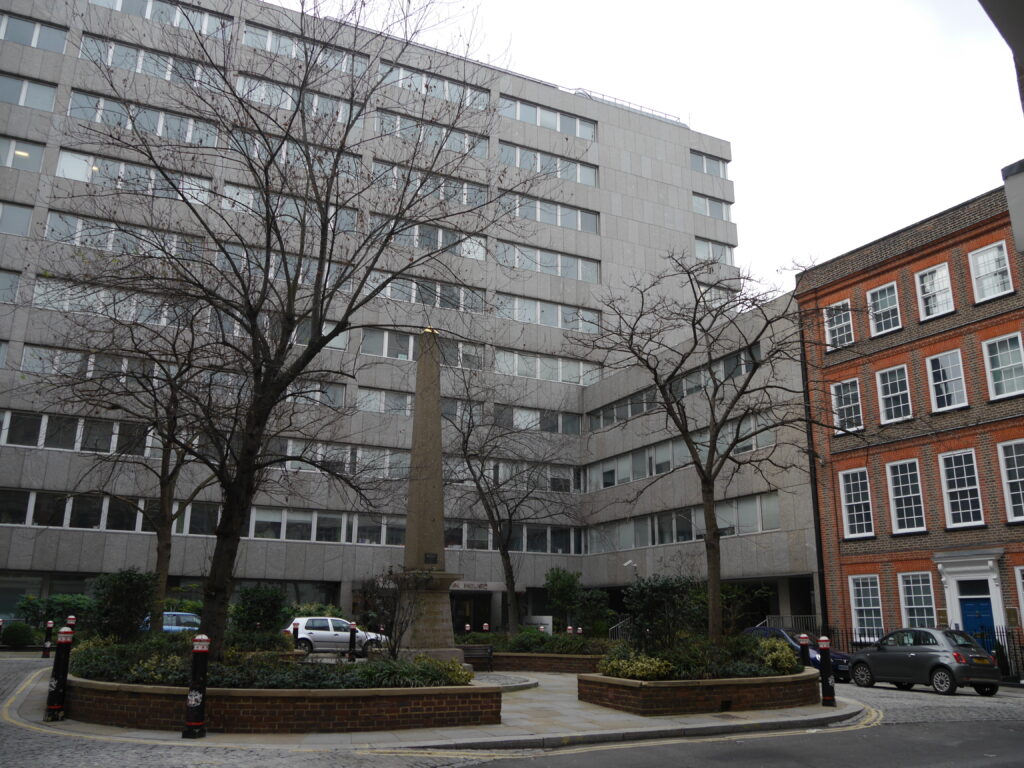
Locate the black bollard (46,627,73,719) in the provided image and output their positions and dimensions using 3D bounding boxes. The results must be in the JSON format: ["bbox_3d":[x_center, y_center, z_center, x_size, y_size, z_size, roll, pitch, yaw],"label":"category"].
[{"bbox_3d":[-6.494,4.165,11.920,0.270,1.230,0.270,9,-18,-26],"label":"black bollard"}]

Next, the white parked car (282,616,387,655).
[{"bbox_3d":[-6.645,9.557,31.570,4.150,1.440,1.735,6,-17,-19],"label":"white parked car"}]

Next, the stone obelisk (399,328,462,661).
[{"bbox_3d":[-2.102,2.655,20.246,1.320,8.450,1.320,8,-17,-23],"label":"stone obelisk"}]

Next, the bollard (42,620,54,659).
[{"bbox_3d":[-15.990,8.801,28.568,0.270,1.220,0.270,9,-18,-27],"label":"bollard"}]

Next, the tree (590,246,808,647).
[{"bbox_3d":[3.834,1.483,17.213,4.700,8.800,4.600,1,-16,0],"label":"tree"}]

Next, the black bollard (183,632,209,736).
[{"bbox_3d":[-3.951,3.794,10.438,0.270,1.220,0.270,6,-17,-19],"label":"black bollard"}]

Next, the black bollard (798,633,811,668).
[{"bbox_3d":[6.772,6.377,19.032,0.270,1.220,0.270,1,-16,0],"label":"black bollard"}]

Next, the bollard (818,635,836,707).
[{"bbox_3d":[5.944,5.430,15.668,0.270,1.220,0.270,-5,-17,19],"label":"bollard"}]

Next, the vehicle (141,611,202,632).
[{"bbox_3d":[-13.473,9.960,33.126,3.800,1.540,1.700,7,-17,-20],"label":"vehicle"}]

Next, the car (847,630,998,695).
[{"bbox_3d":[10.333,6.998,21.057,1.640,1.490,3.550,8,-18,-24],"label":"car"}]

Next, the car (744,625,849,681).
[{"bbox_3d":[8.337,8.068,24.851,1.740,1.460,4.000,9,-18,-26],"label":"car"}]

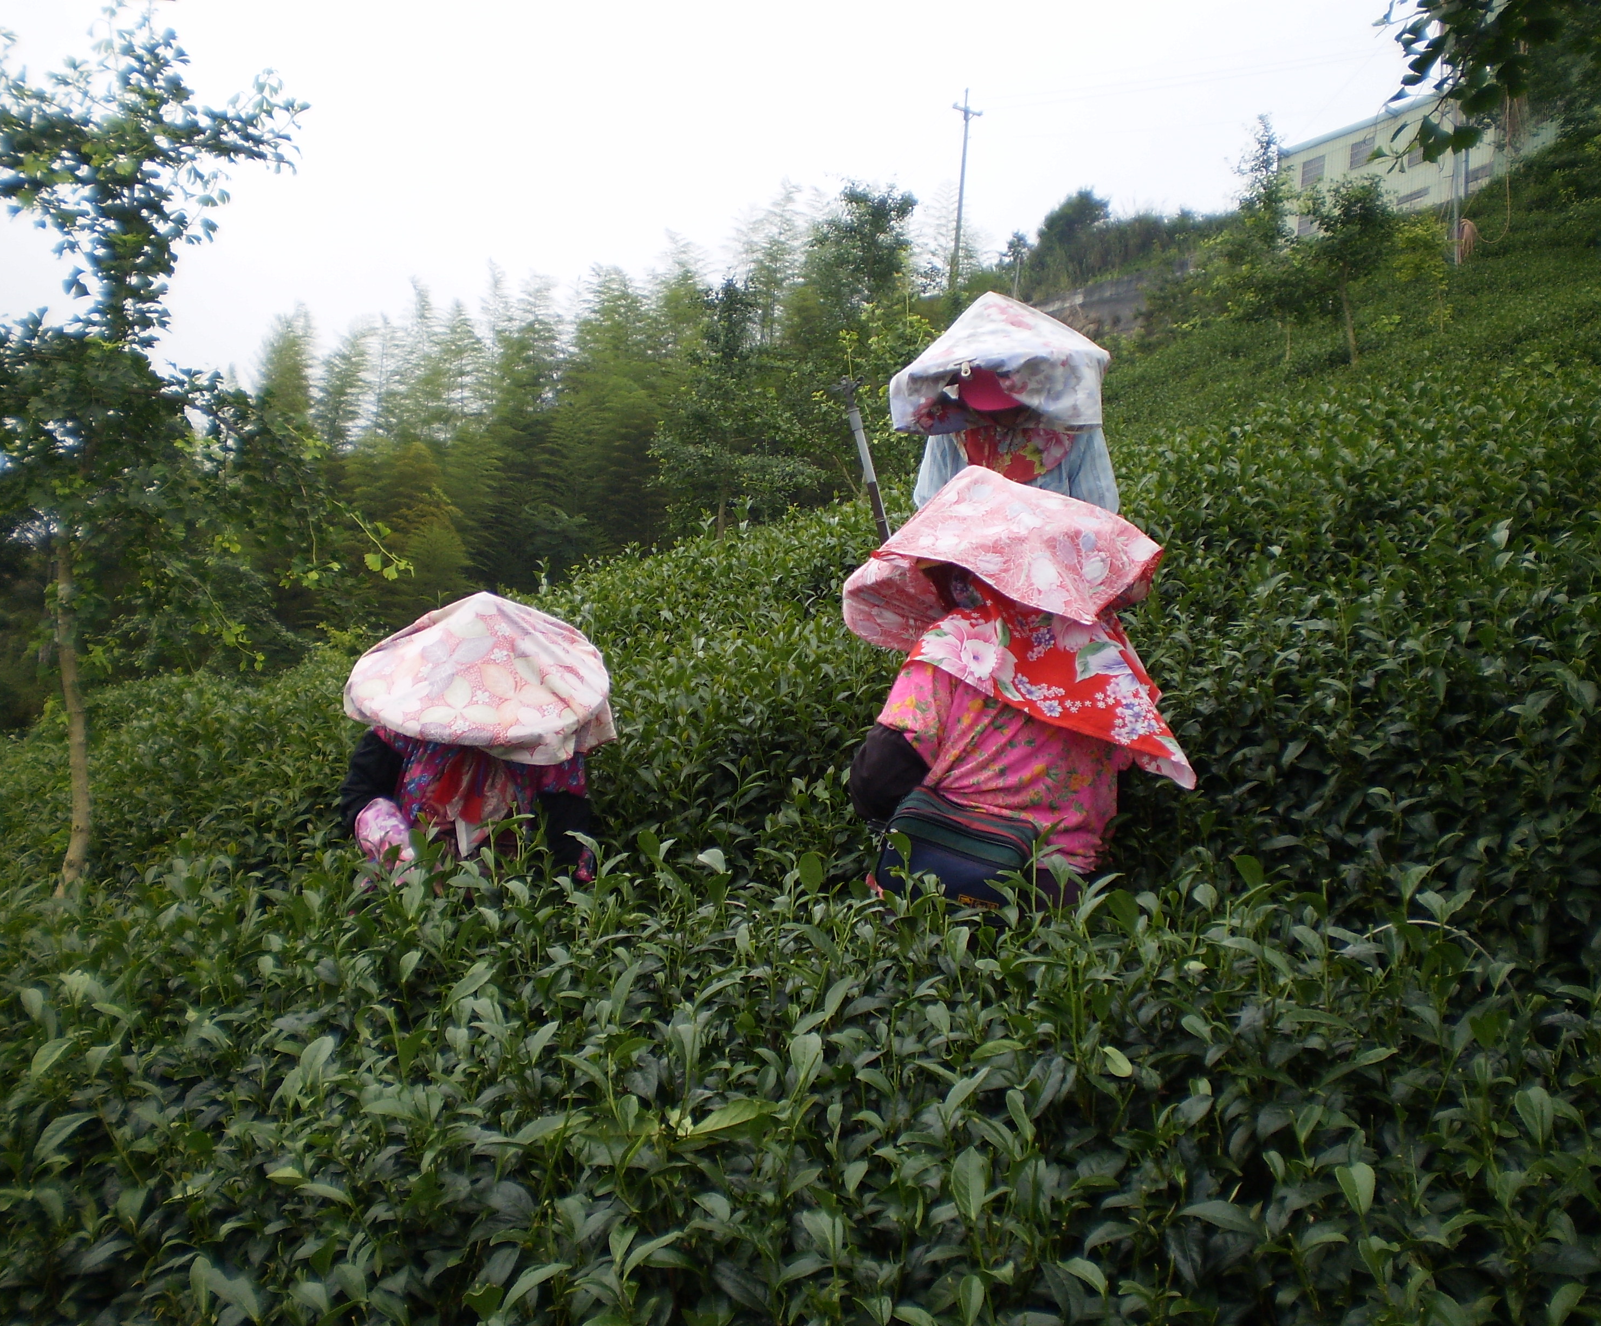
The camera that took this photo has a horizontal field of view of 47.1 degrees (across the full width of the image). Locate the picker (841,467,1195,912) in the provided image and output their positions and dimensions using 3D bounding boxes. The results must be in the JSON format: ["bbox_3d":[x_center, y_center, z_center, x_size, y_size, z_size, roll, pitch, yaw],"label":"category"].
[{"bbox_3d":[0.298,0.411,3.017,0.540,1.430,0.550,1,2,-37],"label":"picker"}]

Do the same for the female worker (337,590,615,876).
[{"bbox_3d":[-0.628,0.578,3.417,0.540,1.400,0.520,2,1,-3],"label":"female worker"}]

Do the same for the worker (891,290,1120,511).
[{"bbox_3d":[0.419,-0.031,4.069,0.520,1.550,0.450,3,1,7],"label":"worker"}]

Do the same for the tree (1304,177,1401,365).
[{"bbox_3d":[4.760,-3.202,16.024,0.950,2.000,0.950,2,1,0],"label":"tree"}]

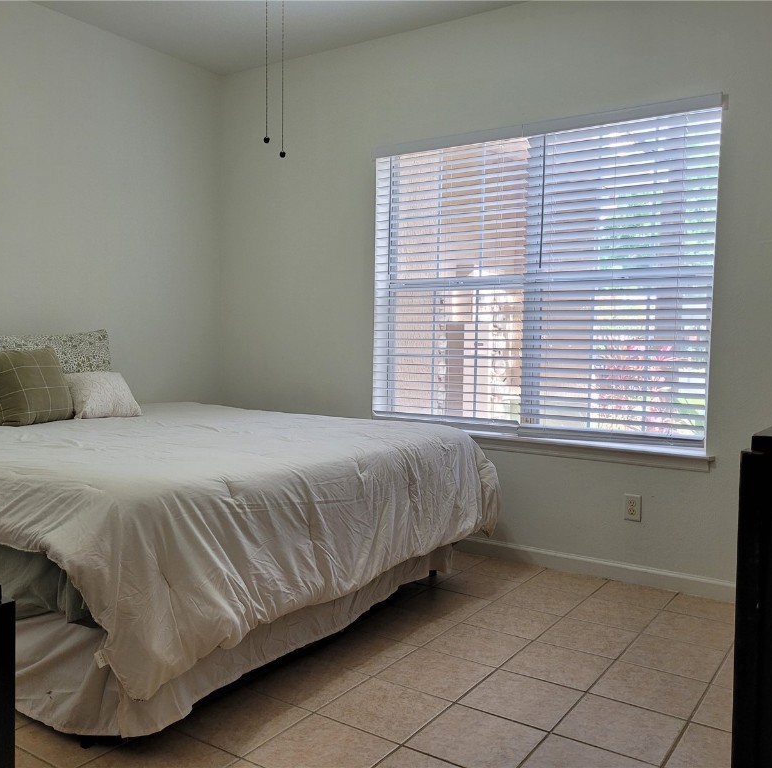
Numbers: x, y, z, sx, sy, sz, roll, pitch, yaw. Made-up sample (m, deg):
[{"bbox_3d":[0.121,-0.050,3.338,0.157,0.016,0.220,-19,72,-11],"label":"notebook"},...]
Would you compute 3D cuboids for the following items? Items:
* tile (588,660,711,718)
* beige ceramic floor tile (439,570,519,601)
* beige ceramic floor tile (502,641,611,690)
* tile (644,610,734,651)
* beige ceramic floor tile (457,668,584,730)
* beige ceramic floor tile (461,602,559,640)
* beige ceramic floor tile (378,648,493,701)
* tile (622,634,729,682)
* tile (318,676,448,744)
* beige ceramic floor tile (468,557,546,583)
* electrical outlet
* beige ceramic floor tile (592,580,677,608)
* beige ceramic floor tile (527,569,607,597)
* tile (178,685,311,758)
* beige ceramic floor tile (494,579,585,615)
[{"bbox_3d":[0.841,0.978,2.455,0.299,0.012,0.299,3,4,33],"label":"tile"},{"bbox_3d":[0.422,0.924,3.503,0.302,0.010,0.302,3,4,33],"label":"beige ceramic floor tile"},{"bbox_3d":[0.596,0.974,2.654,0.302,0.010,0.302,3,4,33],"label":"beige ceramic floor tile"},{"bbox_3d":[1.176,0.957,2.962,0.299,0.012,0.299,3,4,33],"label":"tile"},{"bbox_3d":[0.426,0.984,2.398,0.302,0.010,0.302,3,4,33],"label":"beige ceramic floor tile"},{"bbox_3d":[0.501,0.938,3.043,0.299,0.012,0.299,3,4,33],"label":"beige ceramic floor tile"},{"bbox_3d":[0.170,0.969,2.567,0.302,0.010,0.302,3,4,33],"label":"beige ceramic floor tile"},{"bbox_3d":[1.008,0.967,2.708,0.299,0.012,0.299,3,4,33],"label":"tile"},{"bbox_3d":[-0.002,0.970,2.283,0.299,0.012,0.299,3,4,33],"label":"tile"},{"bbox_3d":[0.581,0.903,3.712,0.299,0.012,0.288,3,4,33],"label":"beige ceramic floor tile"},{"bbox_3d":[1.143,0.576,3.560,0.073,0.117,0.010,3,4,33],"label":"electrical outlet"},{"bbox_3d":[1.087,0.932,3.378,0.299,0.012,0.288,3,4,33],"label":"beige ceramic floor tile"},{"bbox_3d":[0.847,0.928,3.591,0.302,0.010,0.302,3,4,33],"label":"beige ceramic floor tile"},{"bbox_3d":[-0.424,0.975,2.224,0.302,0.010,0.302,3,4,33],"label":"tile"},{"bbox_3d":[0.669,0.928,3.296,0.299,0.012,0.299,3,4,33],"label":"beige ceramic floor tile"}]

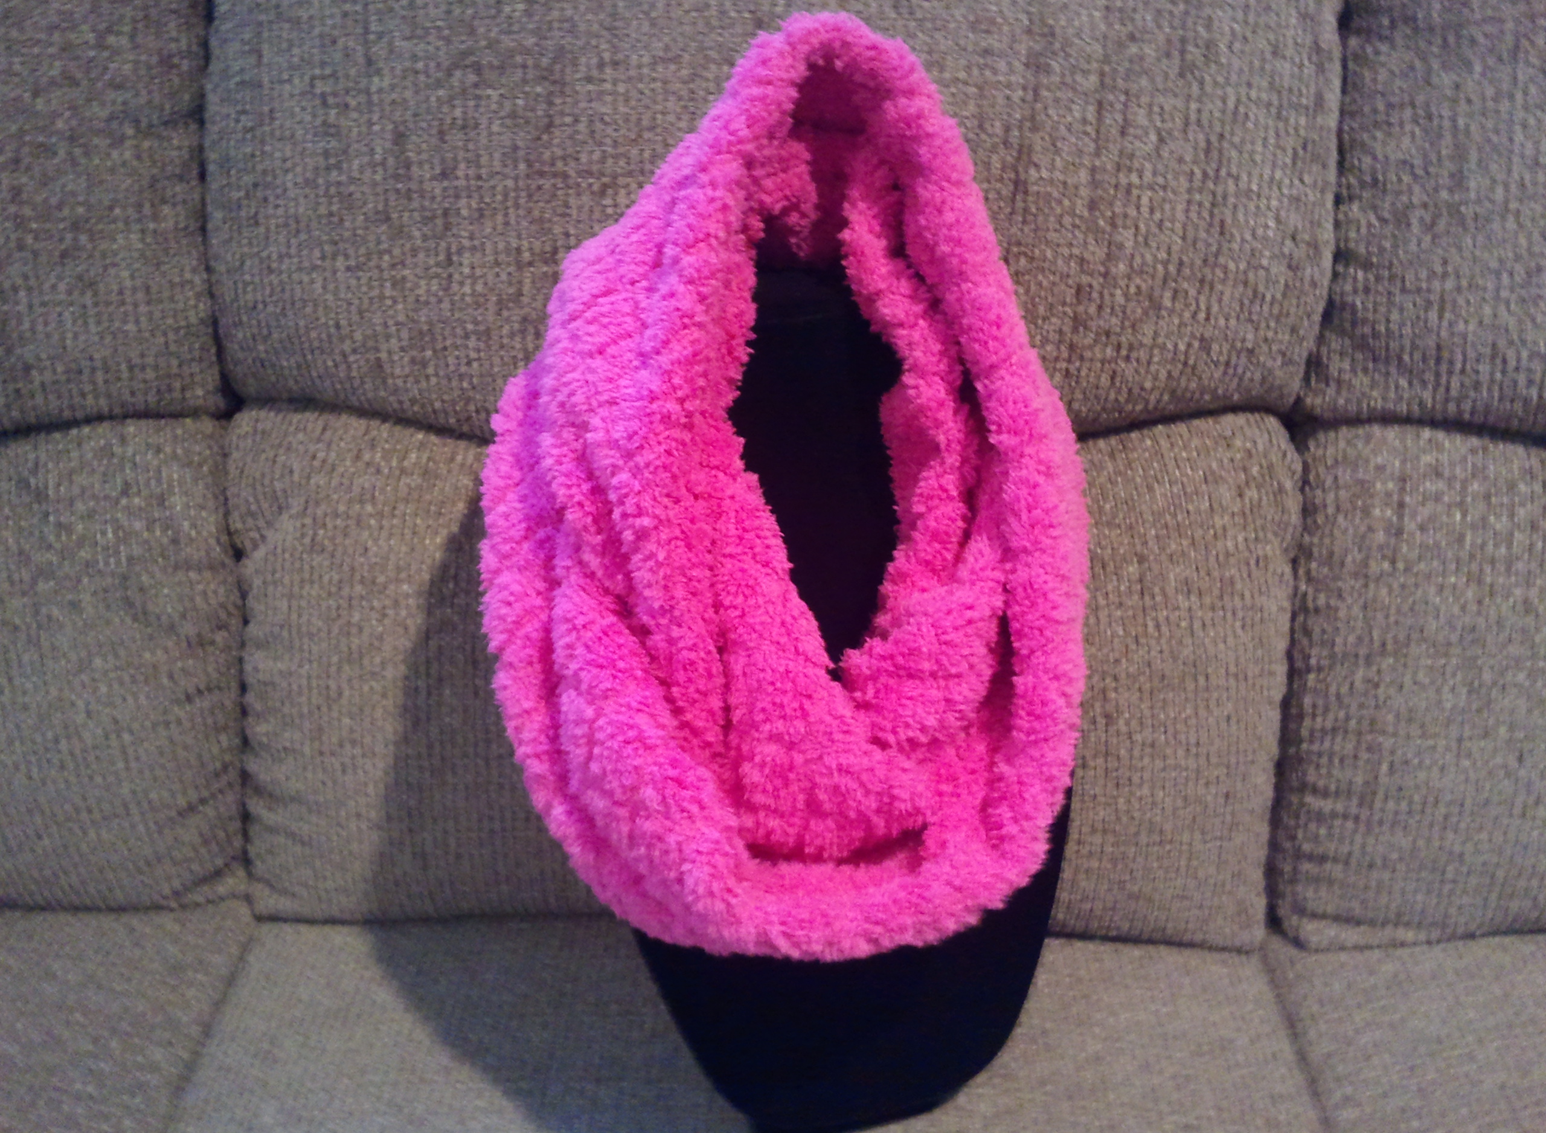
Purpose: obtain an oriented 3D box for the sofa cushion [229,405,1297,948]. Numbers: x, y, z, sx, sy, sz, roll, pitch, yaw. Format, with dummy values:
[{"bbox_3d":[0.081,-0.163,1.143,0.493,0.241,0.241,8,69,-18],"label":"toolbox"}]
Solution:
[{"bbox_3d":[-0.003,0.058,0.895,0.590,0.310,0.160,1,11,2],"label":"sofa cushion"}]

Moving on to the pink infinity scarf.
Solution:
[{"bbox_3d":[0.005,-0.035,0.675,0.260,0.400,0.190,-1,16,-3],"label":"pink infinity scarf"}]

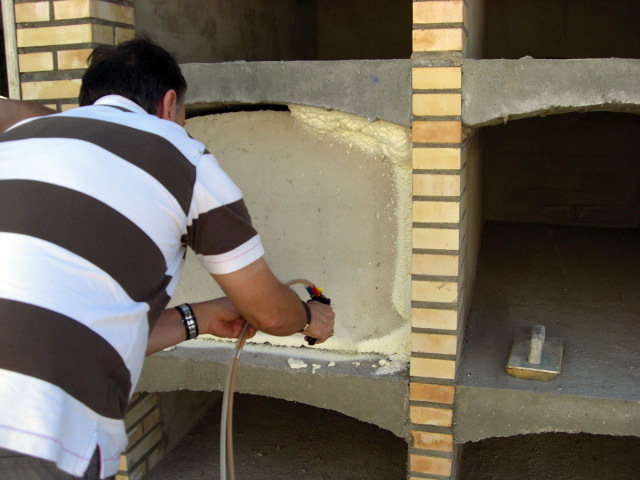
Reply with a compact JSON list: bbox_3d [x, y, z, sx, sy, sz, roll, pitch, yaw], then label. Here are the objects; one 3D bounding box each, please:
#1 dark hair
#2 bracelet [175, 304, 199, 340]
[{"bbox_3d":[-0.350,-0.295,1.310,0.172,0.160,0.198,7,-6,31],"label":"dark hair"},{"bbox_3d":[-0.257,0.157,1.340,0.021,0.067,0.058,-16,0,-18],"label":"bracelet"}]

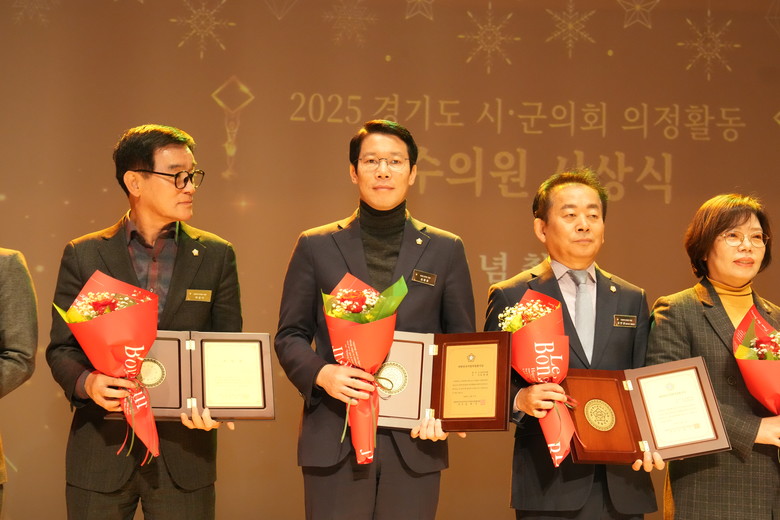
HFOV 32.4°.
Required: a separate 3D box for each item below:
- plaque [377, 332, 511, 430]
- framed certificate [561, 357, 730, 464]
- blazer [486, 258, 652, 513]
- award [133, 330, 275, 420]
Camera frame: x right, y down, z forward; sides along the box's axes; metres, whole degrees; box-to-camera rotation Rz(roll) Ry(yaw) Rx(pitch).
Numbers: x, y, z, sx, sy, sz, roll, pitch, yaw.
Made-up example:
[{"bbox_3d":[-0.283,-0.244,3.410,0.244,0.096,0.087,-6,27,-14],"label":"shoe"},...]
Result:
[{"bbox_3d":[0.110,0.322,3.579,0.412,0.260,0.093,1,-13,8],"label":"plaque"},{"bbox_3d":[0.646,0.401,3.506,0.421,0.260,0.079,-3,-28,-14],"label":"framed certificate"},{"bbox_3d":[0.495,0.342,3.700,0.500,0.710,0.340,2,-3,-9],"label":"blazer"},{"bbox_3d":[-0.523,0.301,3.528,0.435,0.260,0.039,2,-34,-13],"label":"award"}]

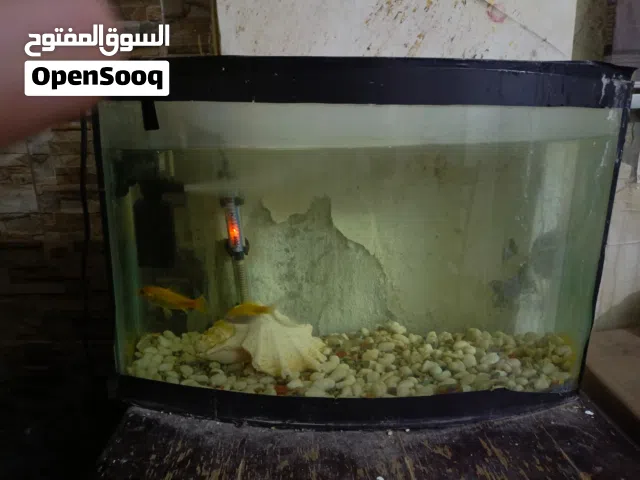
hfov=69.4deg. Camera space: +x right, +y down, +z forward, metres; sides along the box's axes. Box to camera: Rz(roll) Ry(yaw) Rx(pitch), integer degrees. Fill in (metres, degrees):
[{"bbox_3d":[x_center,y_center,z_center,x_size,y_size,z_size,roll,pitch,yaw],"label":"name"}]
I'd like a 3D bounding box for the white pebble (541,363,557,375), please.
[{"bbox_3d":[0.307,0.173,0.622,0.020,0.015,0.018,1,12,0],"label":"white pebble"}]

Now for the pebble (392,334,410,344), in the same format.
[{"bbox_3d":[0.120,0.147,0.682,0.026,0.013,0.021,1,12,0],"label":"pebble"}]

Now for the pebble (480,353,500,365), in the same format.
[{"bbox_3d":[0.251,0.174,0.679,0.029,0.016,0.024,1,13,0],"label":"pebble"}]

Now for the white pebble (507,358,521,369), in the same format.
[{"bbox_3d":[0.262,0.168,0.627,0.019,0.013,0.016,1,12,0],"label":"white pebble"}]

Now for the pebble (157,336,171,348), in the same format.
[{"bbox_3d":[-0.226,0.149,0.670,0.019,0.016,0.018,-3,14,-19],"label":"pebble"}]

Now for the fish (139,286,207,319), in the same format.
[{"bbox_3d":[-0.220,0.093,0.690,0.100,0.034,0.016,12,12,-3],"label":"fish"}]

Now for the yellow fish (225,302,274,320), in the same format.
[{"bbox_3d":[-0.099,0.101,0.650,0.071,0.026,0.013,-9,14,-10],"label":"yellow fish"}]

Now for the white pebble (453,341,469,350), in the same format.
[{"bbox_3d":[0.210,0.157,0.687,0.022,0.014,0.018,6,14,18],"label":"white pebble"}]

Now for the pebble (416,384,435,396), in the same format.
[{"bbox_3d":[0.135,0.192,0.591,0.023,0.014,0.019,5,14,14],"label":"pebble"}]

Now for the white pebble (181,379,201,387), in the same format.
[{"bbox_3d":[-0.168,0.187,0.600,0.025,0.012,0.019,1,12,0],"label":"white pebble"}]

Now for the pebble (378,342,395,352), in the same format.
[{"bbox_3d":[0.097,0.157,0.676,0.023,0.013,0.019,4,13,9],"label":"pebble"}]

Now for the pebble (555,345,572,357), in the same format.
[{"bbox_3d":[0.372,0.169,0.706,0.028,0.016,0.023,2,13,0],"label":"pebble"}]

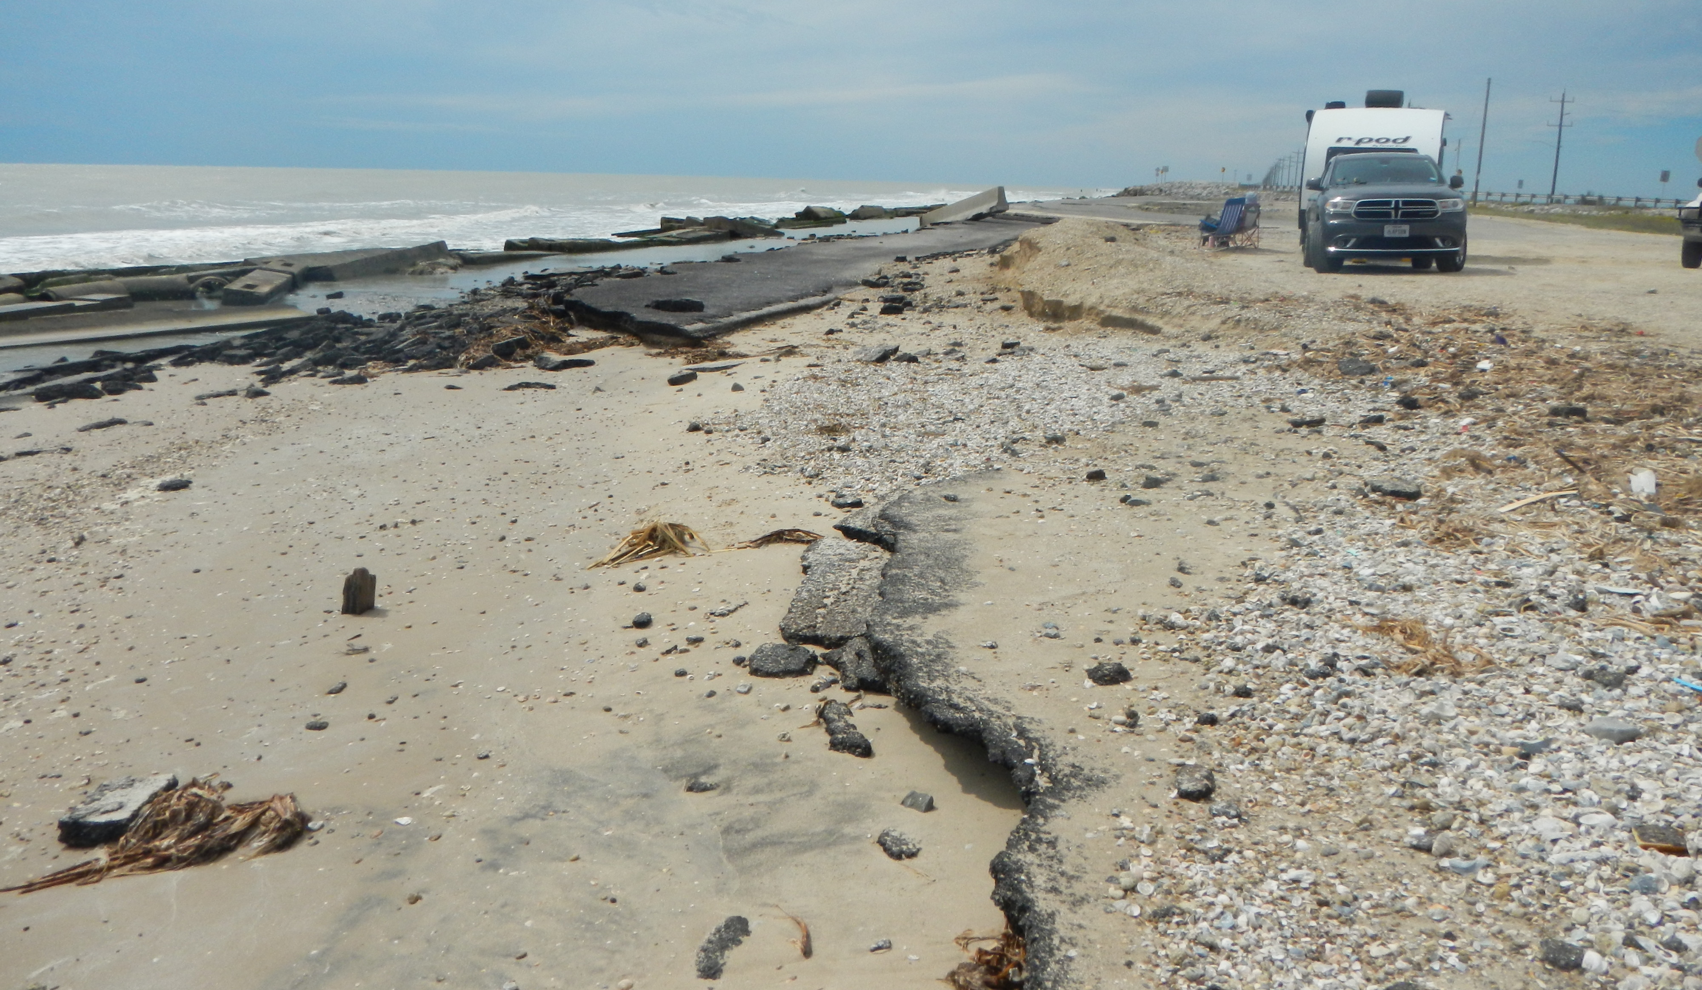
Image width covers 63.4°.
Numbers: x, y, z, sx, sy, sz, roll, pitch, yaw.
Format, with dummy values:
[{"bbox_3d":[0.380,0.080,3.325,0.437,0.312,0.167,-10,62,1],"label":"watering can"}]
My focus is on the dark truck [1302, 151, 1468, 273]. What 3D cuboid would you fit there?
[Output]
[{"bbox_3d":[7.916,-4.301,20.627,2.000,1.790,5.100,5,12,15],"label":"dark truck"}]

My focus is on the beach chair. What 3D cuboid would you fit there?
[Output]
[{"bbox_3d":[7.059,-5.074,25.591,0.700,0.980,0.850,-9,16,-37],"label":"beach chair"}]

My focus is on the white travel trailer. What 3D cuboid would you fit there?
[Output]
[{"bbox_3d":[9.806,-6.087,26.305,2.330,3.030,5.900,5,13,17],"label":"white travel trailer"}]

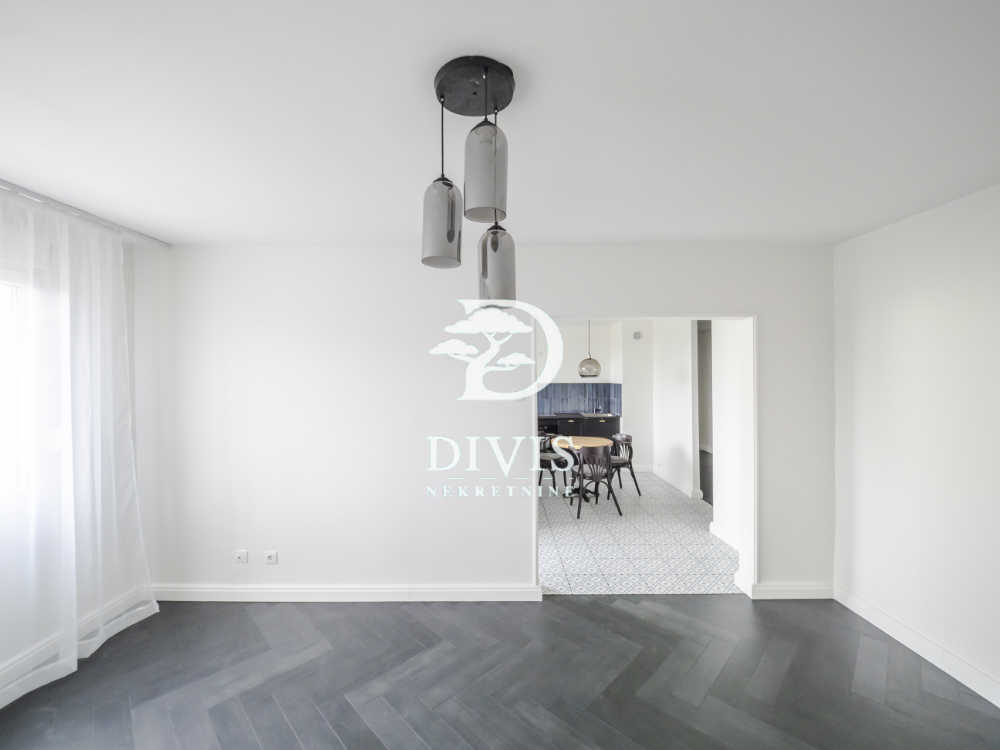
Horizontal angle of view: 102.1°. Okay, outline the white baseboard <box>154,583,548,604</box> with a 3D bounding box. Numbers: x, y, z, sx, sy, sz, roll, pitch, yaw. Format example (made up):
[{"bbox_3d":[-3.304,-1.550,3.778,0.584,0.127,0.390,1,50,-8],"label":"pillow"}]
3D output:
[{"bbox_3d":[-1.147,1.576,2.930,2.907,0.119,0.026,0,0,0],"label":"white baseboard"}]

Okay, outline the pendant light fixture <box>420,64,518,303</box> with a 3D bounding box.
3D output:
[{"bbox_3d":[-0.104,-0.592,1.308,0.320,0.700,0.315,0,0,0],"label":"pendant light fixture"}]

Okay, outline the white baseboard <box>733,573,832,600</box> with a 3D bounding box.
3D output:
[{"bbox_3d":[2.133,1.577,3.045,0.597,0.117,0.200,0,0,0],"label":"white baseboard"}]

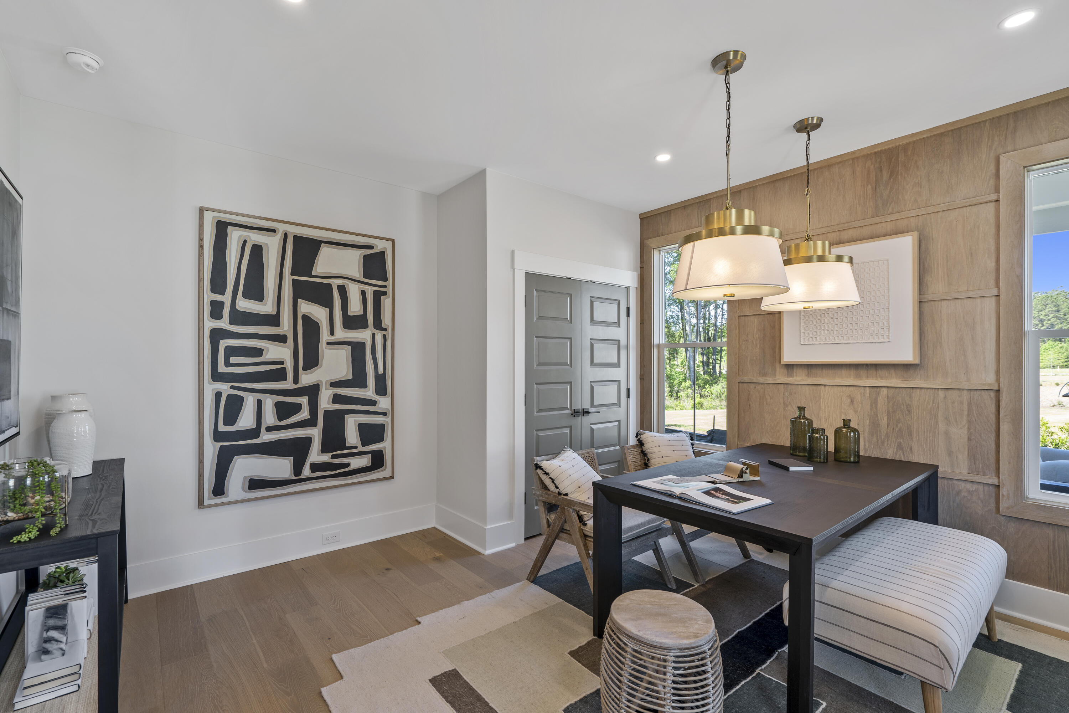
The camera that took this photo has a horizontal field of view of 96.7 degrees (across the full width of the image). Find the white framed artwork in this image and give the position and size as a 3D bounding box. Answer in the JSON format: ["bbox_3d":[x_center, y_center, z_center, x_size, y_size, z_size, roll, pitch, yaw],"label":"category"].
[{"bbox_3d":[2.039,-0.354,3.138,0.040,0.790,0.790,0,0,-38],"label":"white framed artwork"}]

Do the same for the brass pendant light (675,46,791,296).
[{"bbox_3d":[0.889,-0.822,2.165,0.491,1.063,0.491,0,-1,-39],"label":"brass pendant light"}]

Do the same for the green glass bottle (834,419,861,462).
[{"bbox_3d":[1.892,0.511,2.877,0.126,0.245,0.126,0,-1,-39],"label":"green glass bottle"}]

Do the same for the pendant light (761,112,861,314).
[{"bbox_3d":[1.572,-0.806,2.721,0.495,1.060,0.495,0,0,-38],"label":"pendant light"}]

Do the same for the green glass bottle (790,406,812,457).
[{"bbox_3d":[1.748,0.487,3.110,0.127,0.313,0.127,0,0,-38],"label":"green glass bottle"}]

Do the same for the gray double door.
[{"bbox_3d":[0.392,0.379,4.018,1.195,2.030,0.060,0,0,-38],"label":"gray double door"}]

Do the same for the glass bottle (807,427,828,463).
[{"bbox_3d":[1.748,0.543,2.933,0.110,0.200,0.110,0,0,-38],"label":"glass bottle"}]

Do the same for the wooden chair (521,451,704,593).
[{"bbox_3d":[0.405,1.018,2.923,0.630,0.770,0.670,0,0,-38],"label":"wooden chair"}]

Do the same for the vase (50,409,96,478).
[{"bbox_3d":[-2.228,0.421,2.297,0.162,0.310,0.162,0,0,-38],"label":"vase"}]

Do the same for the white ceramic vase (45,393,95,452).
[{"bbox_3d":[-2.385,0.385,2.440,0.190,0.380,0.190,0,0,-38],"label":"white ceramic vase"}]

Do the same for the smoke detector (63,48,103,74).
[{"bbox_3d":[-2.045,-1.331,2.151,0.140,0.047,0.140,0,-1,-39],"label":"smoke detector"}]

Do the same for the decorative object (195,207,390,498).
[{"bbox_3d":[-1.579,0.010,3.309,1.244,1.841,0.045,0,-1,-39],"label":"decorative object"}]

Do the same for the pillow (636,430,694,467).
[{"bbox_3d":[0.999,0.777,3.425,0.501,0.481,0.161,5,-25,-25],"label":"pillow"}]

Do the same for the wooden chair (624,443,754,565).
[{"bbox_3d":[1.049,1.024,3.361,0.652,0.767,0.692,0,-1,-39],"label":"wooden chair"}]

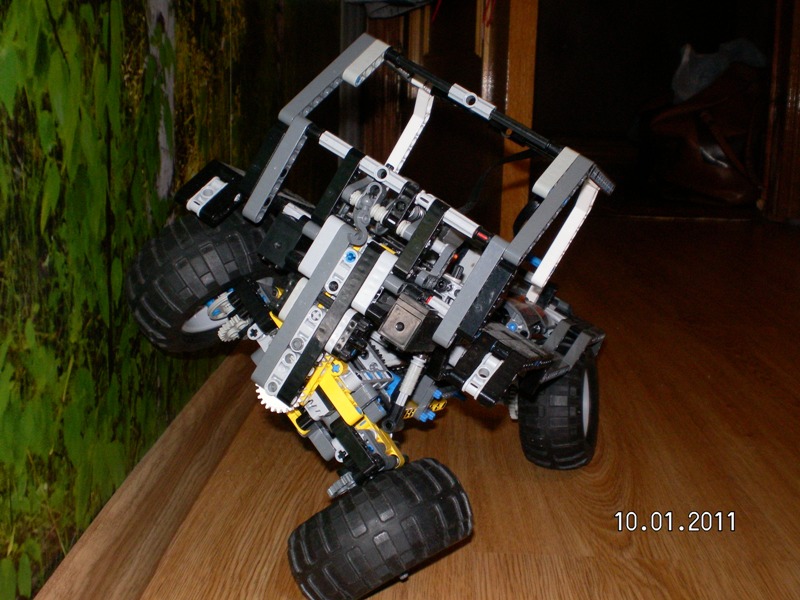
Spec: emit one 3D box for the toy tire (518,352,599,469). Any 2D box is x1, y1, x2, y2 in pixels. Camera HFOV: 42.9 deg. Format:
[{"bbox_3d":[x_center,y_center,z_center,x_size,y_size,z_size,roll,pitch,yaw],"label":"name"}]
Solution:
[{"bbox_3d":[0.114,0.073,0.720,0.044,0.095,0.095,0,10,19],"label":"toy tire"}]

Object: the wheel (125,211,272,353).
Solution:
[{"bbox_3d":[-0.094,-0.011,0.535,0.095,0.044,0.095,-39,-20,28],"label":"wheel"}]

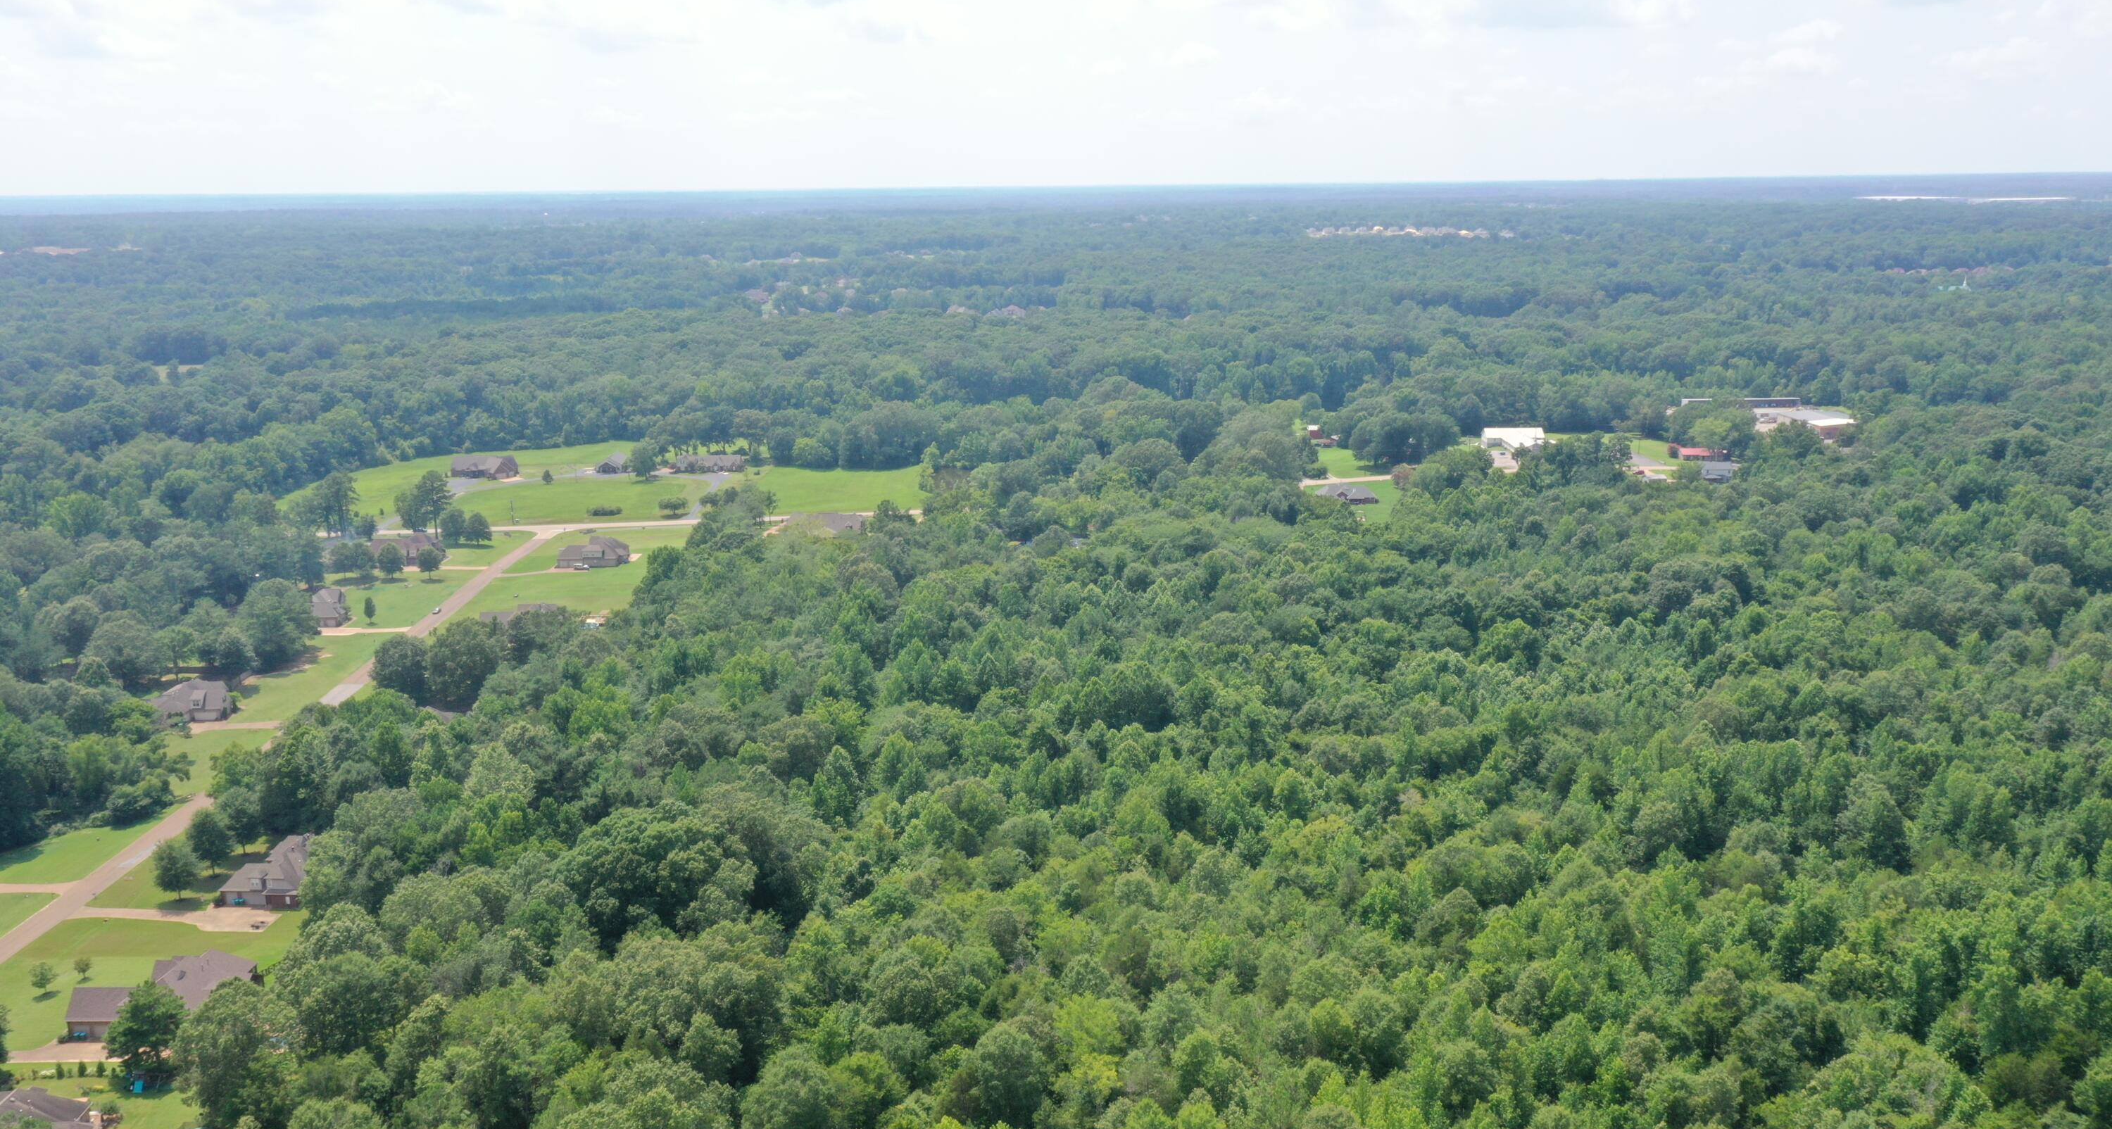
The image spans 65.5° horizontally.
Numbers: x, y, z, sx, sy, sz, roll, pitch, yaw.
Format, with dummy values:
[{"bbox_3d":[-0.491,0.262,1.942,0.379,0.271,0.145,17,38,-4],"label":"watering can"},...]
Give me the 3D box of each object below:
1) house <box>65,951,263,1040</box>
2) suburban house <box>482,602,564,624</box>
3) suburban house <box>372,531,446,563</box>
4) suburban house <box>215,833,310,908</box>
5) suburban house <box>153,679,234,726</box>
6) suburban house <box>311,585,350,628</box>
[{"bbox_3d":[-135.837,64.629,251.802,22.300,7.800,20.000,-1,13,0],"label":"house"},{"bbox_3d":[-149.186,15.128,462.773,24.000,7.800,19.000,-1,13,0],"label":"suburban house"},{"bbox_3d":[-218.682,-5.551,553.961,28.000,7.800,19.000,-1,13,0],"label":"suburban house"},{"bbox_3d":[-137.688,54.197,295.782,18.000,8.000,21.000,-1,13,0],"label":"suburban house"},{"bbox_3d":[-207.932,32.117,393.831,22.500,7.600,17.000,-1,13,0],"label":"suburban house"},{"bbox_3d":[-212.083,12.248,478.018,16.200,7.800,19.000,-1,13,0],"label":"suburban house"}]

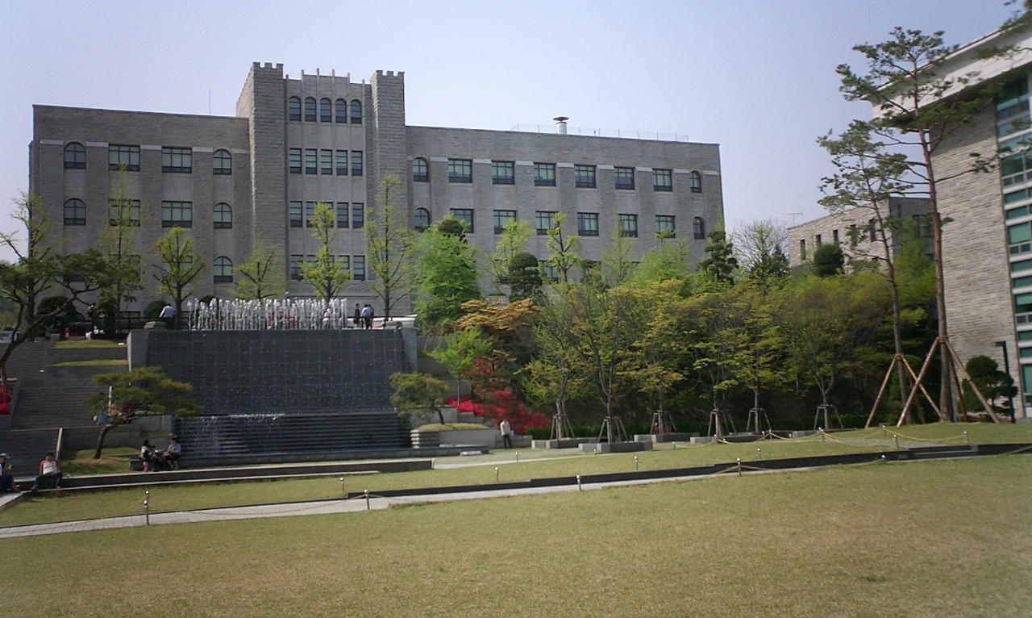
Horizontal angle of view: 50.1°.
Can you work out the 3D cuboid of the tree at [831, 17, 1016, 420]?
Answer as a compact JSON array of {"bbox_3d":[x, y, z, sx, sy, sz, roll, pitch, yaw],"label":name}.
[{"bbox_3d":[17.281,-3.770,45.537,6.670,16.620,6.200,-5,-7,21],"label":"tree"}]

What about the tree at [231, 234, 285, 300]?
[{"bbox_3d":[-13.427,-1.627,57.500,2.858,4.662,2.690,-2,-6,0],"label":"tree"}]

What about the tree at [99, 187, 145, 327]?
[{"bbox_3d":[-25.619,-3.027,71.555,2.850,10.110,2.850,0,-7,-19],"label":"tree"}]

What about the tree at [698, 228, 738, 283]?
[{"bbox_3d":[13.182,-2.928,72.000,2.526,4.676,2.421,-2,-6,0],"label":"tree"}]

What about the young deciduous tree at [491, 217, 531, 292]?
[{"bbox_3d":[-0.166,-2.514,81.449,3.230,8.280,3.230,0,-7,-19],"label":"young deciduous tree"}]

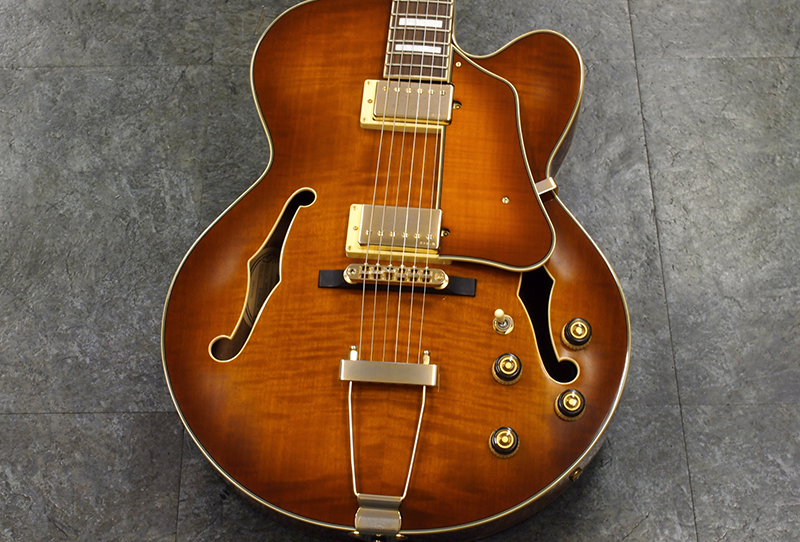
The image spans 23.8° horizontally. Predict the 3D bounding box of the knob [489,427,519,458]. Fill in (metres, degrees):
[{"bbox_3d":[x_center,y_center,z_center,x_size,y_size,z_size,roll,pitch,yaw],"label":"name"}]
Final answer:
[{"bbox_3d":[0.087,0.141,1.560,0.025,0.015,0.025,5,72,1],"label":"knob"}]

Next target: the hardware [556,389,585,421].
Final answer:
[{"bbox_3d":[0.142,0.111,1.571,0.025,0.015,0.025,6,72,-1],"label":"hardware"}]

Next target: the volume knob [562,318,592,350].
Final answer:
[{"bbox_3d":[0.149,0.052,1.590,0.025,0.015,0.025,6,69,-1],"label":"volume knob"}]

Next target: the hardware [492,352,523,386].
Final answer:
[{"bbox_3d":[0.090,0.081,1.576,0.025,0.015,0.025,5,70,1],"label":"hardware"}]

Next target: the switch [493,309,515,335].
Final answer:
[{"bbox_3d":[0.087,0.041,1.583,0.018,0.022,0.018,5,70,2],"label":"switch"}]

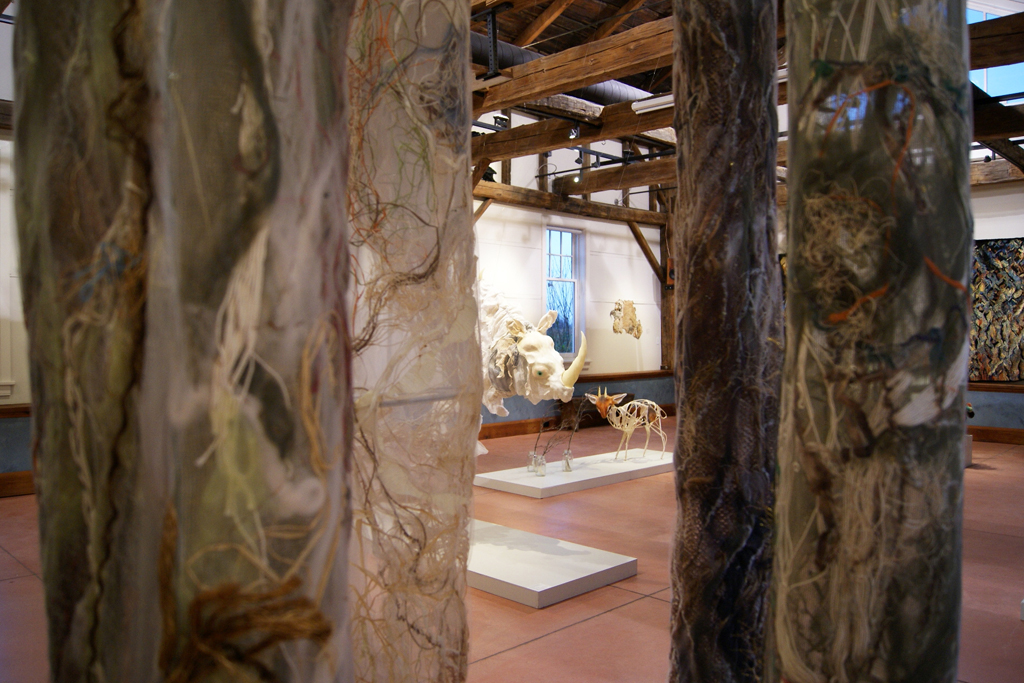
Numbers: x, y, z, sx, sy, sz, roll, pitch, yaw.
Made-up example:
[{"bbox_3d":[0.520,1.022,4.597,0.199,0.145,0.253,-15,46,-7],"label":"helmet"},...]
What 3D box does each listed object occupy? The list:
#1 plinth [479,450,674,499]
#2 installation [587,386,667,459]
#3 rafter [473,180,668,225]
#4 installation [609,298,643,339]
[{"bbox_3d":[0.943,1.425,8.531,2.721,0.096,0.955,0,0,-44],"label":"plinth"},{"bbox_3d":[1.347,0.945,8.887,0.950,0.860,0.342,0,0,-28],"label":"installation"},{"bbox_3d":[0.983,-2.205,12.547,5.168,0.271,0.243,0,0,-44],"label":"rafter"},{"bbox_3d":[2.013,-0.414,13.486,0.502,0.676,0.304,0,0,-44],"label":"installation"}]

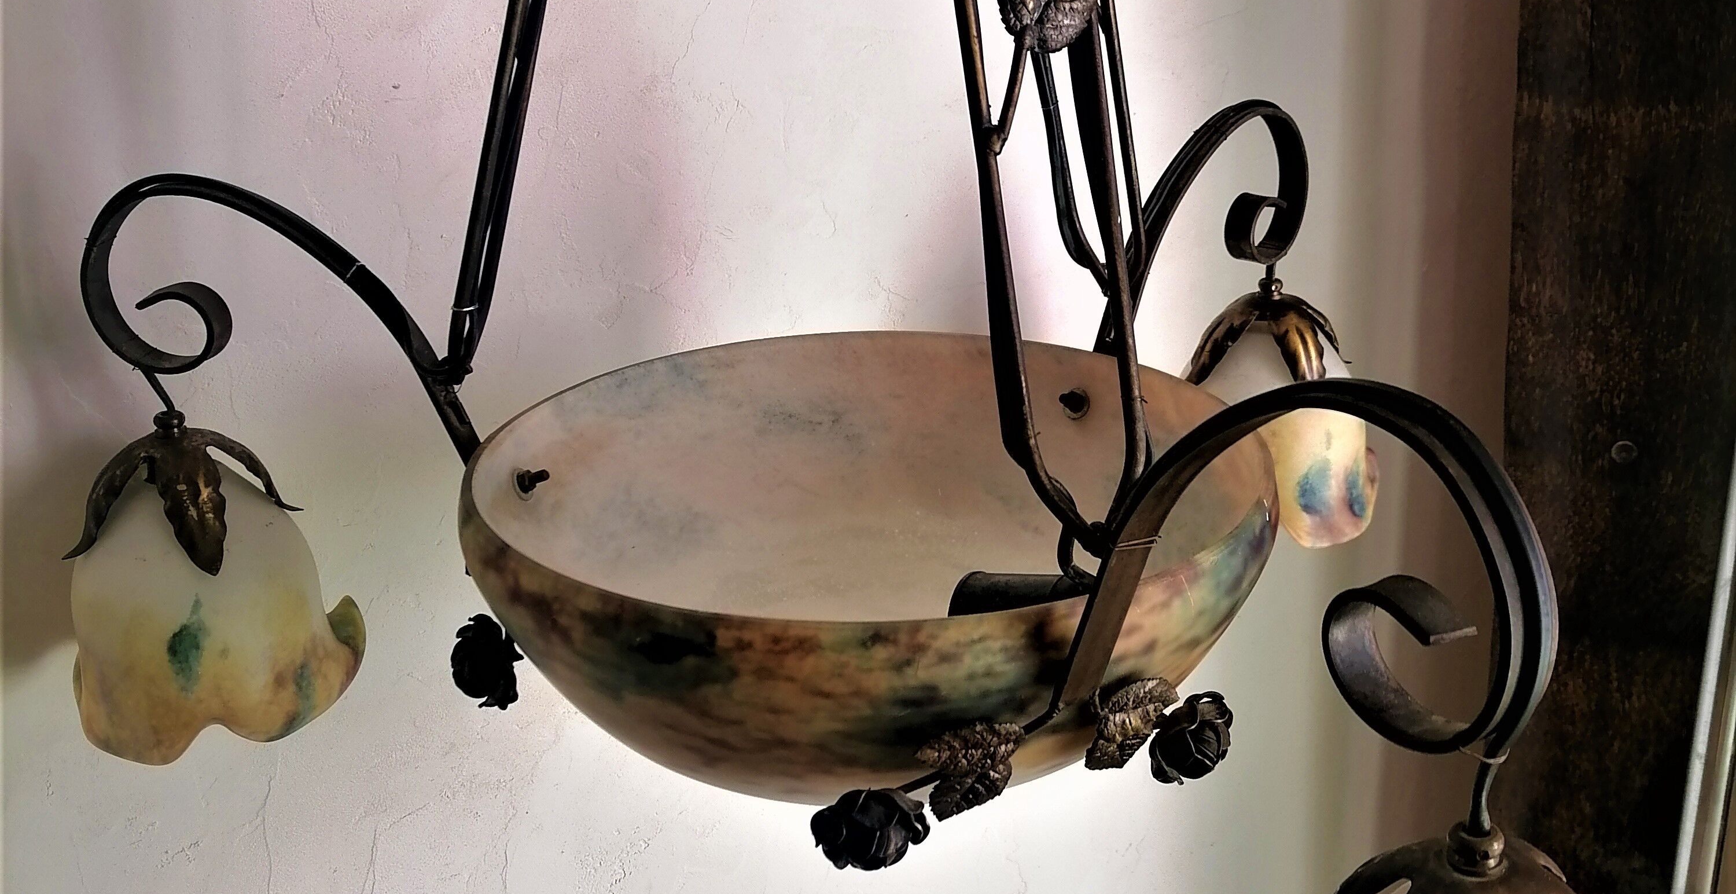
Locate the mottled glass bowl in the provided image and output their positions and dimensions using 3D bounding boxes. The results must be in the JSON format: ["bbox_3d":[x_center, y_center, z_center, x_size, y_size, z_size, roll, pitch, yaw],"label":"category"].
[{"bbox_3d":[0.003,0.066,0.774,0.343,0.141,0.343,-1,20,0],"label":"mottled glass bowl"}]

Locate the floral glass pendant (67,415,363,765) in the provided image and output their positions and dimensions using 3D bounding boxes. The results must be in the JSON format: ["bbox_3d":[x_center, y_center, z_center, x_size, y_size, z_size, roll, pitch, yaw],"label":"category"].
[{"bbox_3d":[-0.312,0.051,0.810,0.133,0.139,0.133,-2,20,0],"label":"floral glass pendant"}]

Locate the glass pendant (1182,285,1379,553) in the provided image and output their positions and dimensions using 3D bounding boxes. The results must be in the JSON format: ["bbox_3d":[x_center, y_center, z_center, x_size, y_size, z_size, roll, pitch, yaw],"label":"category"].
[{"bbox_3d":[0.233,-0.034,1.028,0.129,0.141,0.129,-5,21,0],"label":"glass pendant"}]

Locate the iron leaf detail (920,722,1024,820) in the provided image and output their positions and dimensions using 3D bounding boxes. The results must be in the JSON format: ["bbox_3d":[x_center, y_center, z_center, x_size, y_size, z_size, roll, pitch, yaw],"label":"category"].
[{"bbox_3d":[0.036,0.112,0.609,0.043,0.036,0.030,-11,22,-21],"label":"iron leaf detail"}]

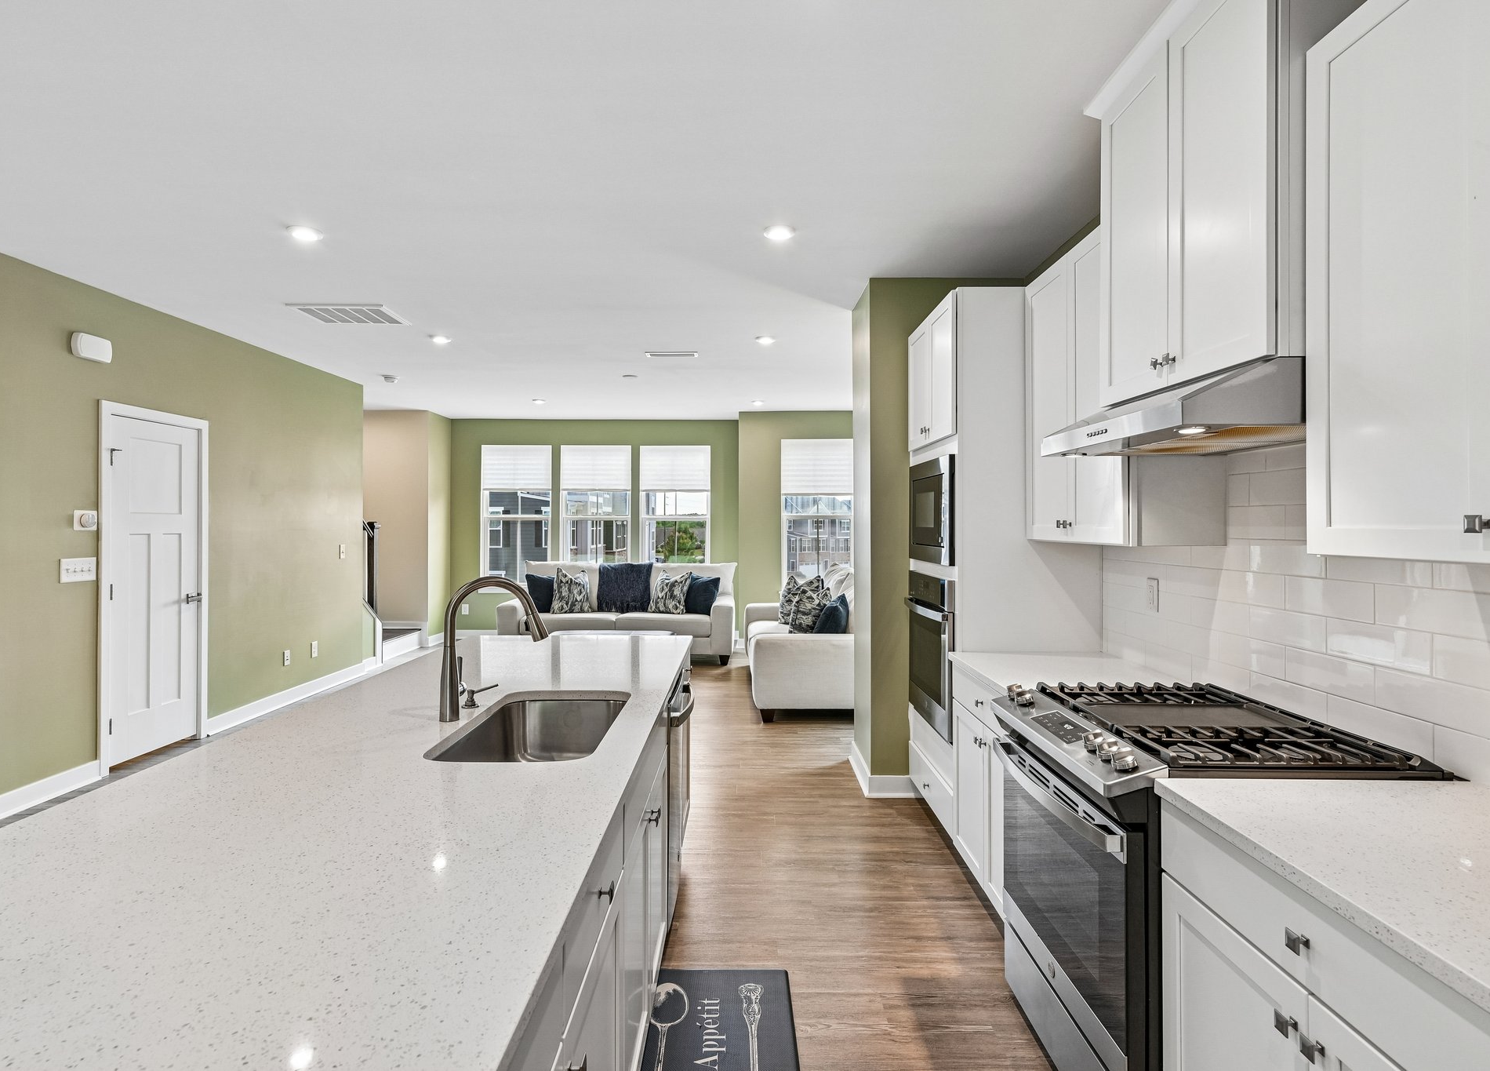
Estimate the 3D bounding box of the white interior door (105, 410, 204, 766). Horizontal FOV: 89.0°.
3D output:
[{"bbox_3d":[-3.671,0.335,4.718,0.050,2.035,0.730,0,1,0],"label":"white interior door"}]

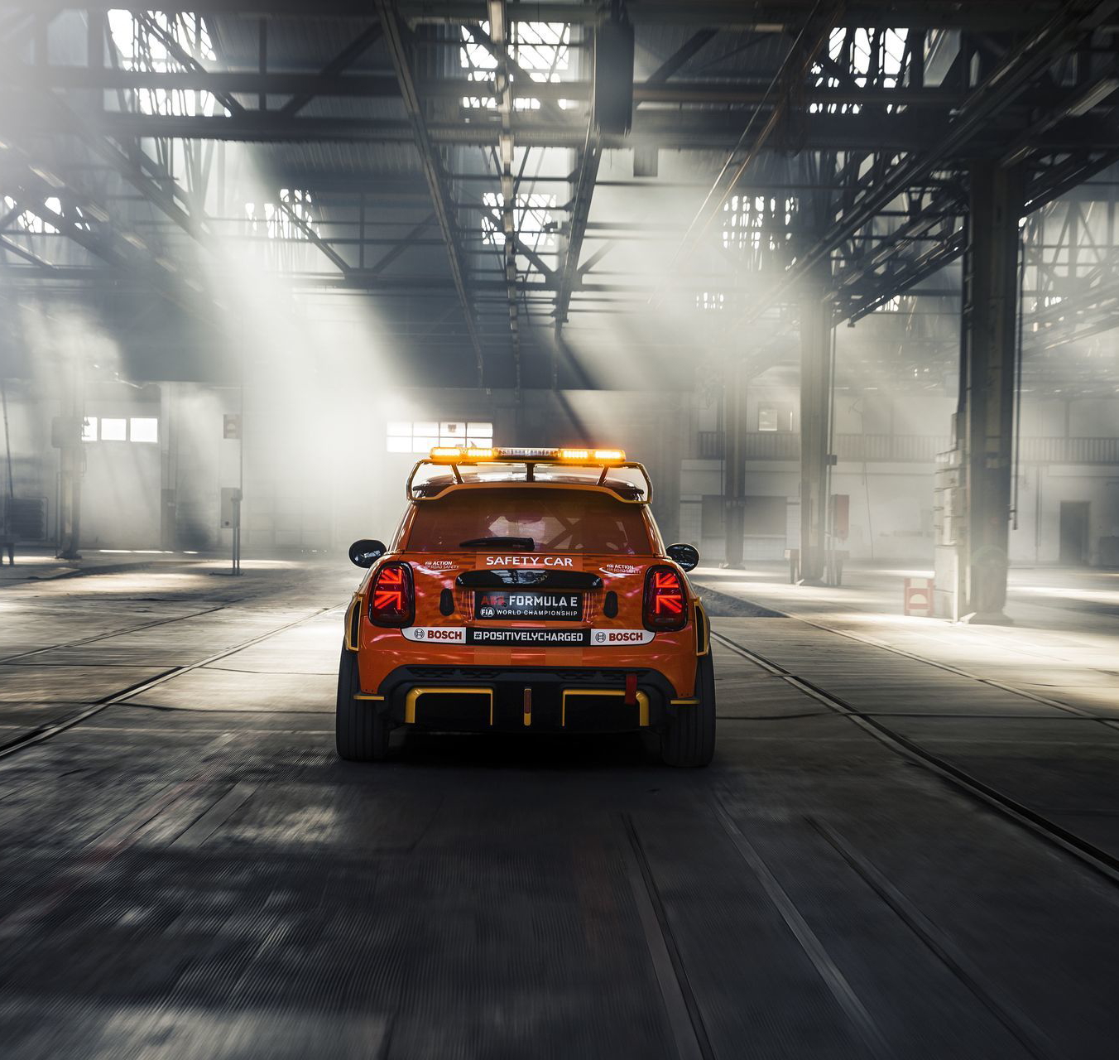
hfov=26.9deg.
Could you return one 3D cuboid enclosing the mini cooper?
[{"bbox_3d":[-0.180,0.358,12.480,1.850,1.490,3.900,1,0,-1],"label":"mini cooper"}]

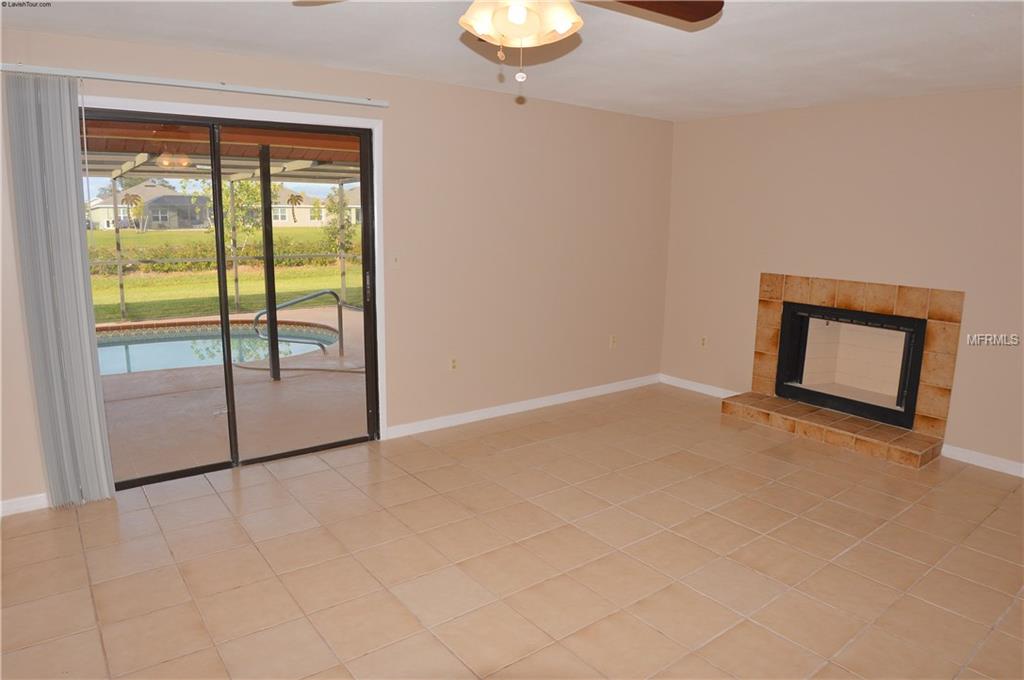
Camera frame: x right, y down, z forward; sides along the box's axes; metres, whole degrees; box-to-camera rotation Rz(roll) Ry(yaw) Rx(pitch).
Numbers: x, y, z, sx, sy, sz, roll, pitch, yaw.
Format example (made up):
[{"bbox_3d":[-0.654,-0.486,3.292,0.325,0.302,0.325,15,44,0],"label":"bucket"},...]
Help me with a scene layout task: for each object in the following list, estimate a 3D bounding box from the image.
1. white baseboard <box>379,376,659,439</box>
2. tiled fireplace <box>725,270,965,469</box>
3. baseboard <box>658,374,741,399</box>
[{"bbox_3d":[0.300,0.516,5.243,2.944,0.087,0.015,-7,13,-37],"label":"white baseboard"},{"bbox_3d":[2.319,0.144,4.563,0.396,1.116,1.444,-7,13,-37],"label":"tiled fireplace"},{"bbox_3d":[1.758,0.452,5.745,0.015,0.087,0.986,-7,13,-37],"label":"baseboard"}]

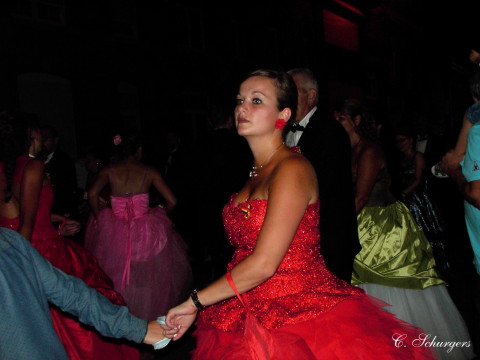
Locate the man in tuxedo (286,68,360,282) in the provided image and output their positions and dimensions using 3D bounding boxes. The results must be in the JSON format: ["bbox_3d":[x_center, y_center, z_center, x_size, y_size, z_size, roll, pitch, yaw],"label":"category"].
[{"bbox_3d":[0.345,0.340,2.950,0.360,1.770,0.540,-5,5,-41],"label":"man in tuxedo"}]

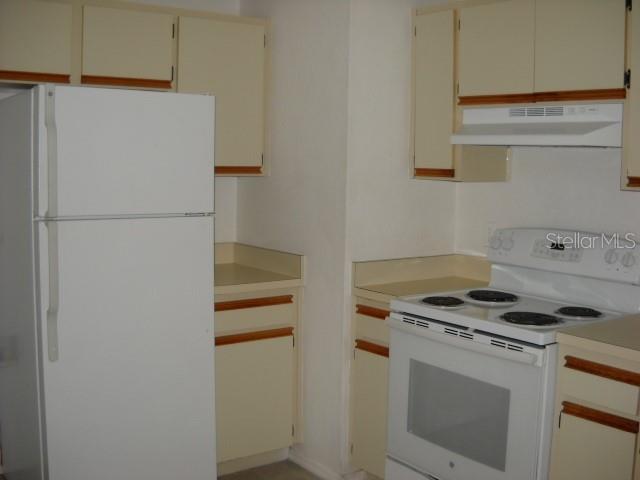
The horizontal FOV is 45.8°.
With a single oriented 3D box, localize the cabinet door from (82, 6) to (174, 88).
[{"bbox_3d":[-0.824,-0.818,3.255,0.410,0.320,0.028,-3,7,-36],"label":"cabinet door"}]

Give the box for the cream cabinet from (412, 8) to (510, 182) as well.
[{"bbox_3d":[0.629,-0.647,3.384,0.333,0.767,0.322,-3,7,-36],"label":"cream cabinet"}]

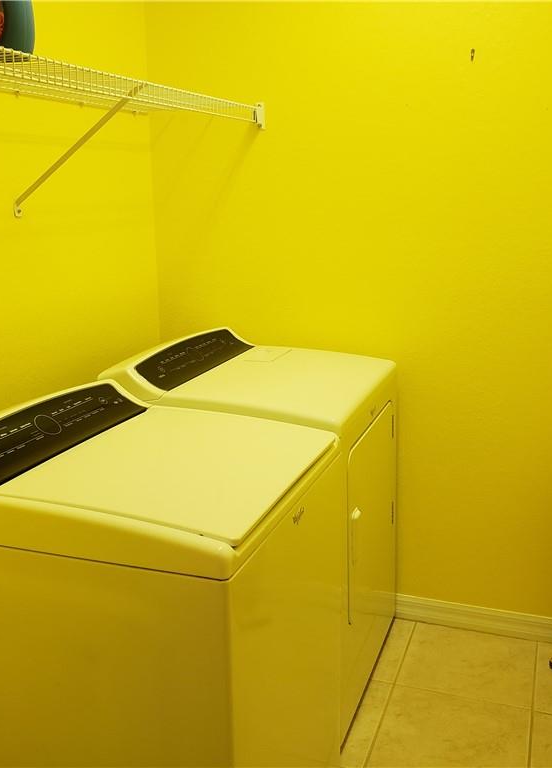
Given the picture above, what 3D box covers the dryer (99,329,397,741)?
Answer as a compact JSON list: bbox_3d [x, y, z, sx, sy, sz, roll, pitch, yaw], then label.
[{"bbox_3d":[-0.042,0.403,2.487,0.735,1.083,0.733,4,15,20],"label":"dryer"}]

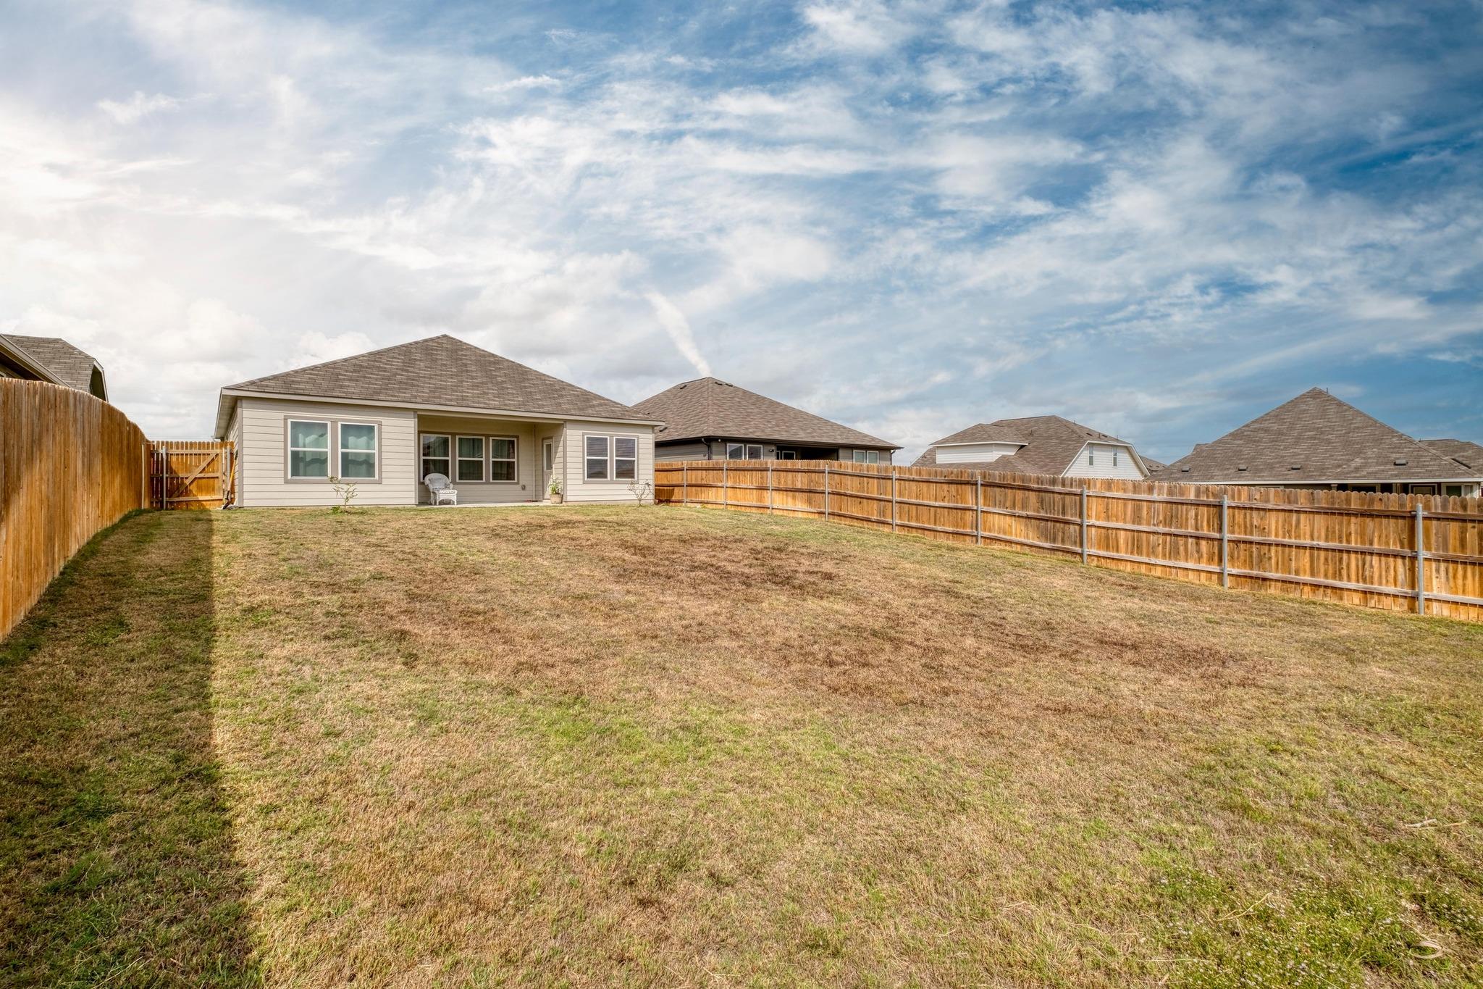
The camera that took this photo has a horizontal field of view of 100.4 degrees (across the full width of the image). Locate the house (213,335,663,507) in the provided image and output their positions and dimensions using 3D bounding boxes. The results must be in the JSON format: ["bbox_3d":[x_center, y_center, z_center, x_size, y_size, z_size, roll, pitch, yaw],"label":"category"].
[{"bbox_3d":[-13.370,-2.855,25.780,12.800,6.360,17.300,-1,1,-40],"label":"house"}]

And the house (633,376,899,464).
[{"bbox_3d":[-2.350,-3.170,37.100,13.700,7.150,19.300,-1,1,-40],"label":"house"}]

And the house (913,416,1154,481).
[{"bbox_3d":[24.500,-2.660,54.200,17.500,7.900,14.800,-1,1,-37],"label":"house"}]

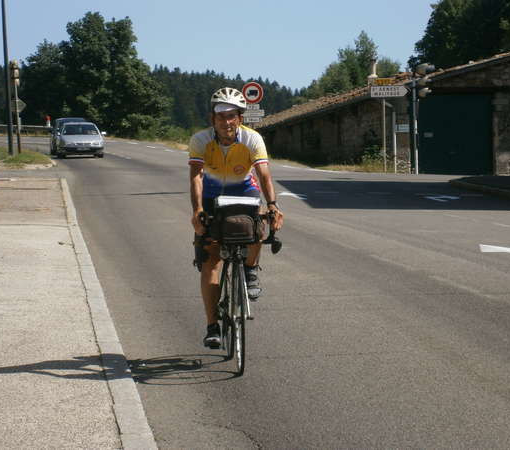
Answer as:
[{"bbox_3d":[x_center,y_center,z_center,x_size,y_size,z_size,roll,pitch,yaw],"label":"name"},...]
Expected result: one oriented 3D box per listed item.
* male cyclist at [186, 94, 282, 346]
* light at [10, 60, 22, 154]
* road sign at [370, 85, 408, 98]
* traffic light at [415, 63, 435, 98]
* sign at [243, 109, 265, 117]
[{"bbox_3d":[-0.114,-0.046,13.900,0.570,1.620,0.850,-2,3,-5],"label":"male cyclist"},{"bbox_3d":[-9.016,-4.432,85.000,0.400,3.500,0.420,-1,3,3],"label":"light"},{"bbox_3d":[3.715,-3.660,62.000,1.030,0.310,0.050,-2,3,0],"label":"road sign"},{"bbox_3d":[4.705,-3.976,62.000,0.460,0.980,0.360,-1,3,9],"label":"traffic light"},{"bbox_3d":[-0.019,-4.332,87.000,0.830,0.280,0.050,-2,3,0],"label":"sign"}]

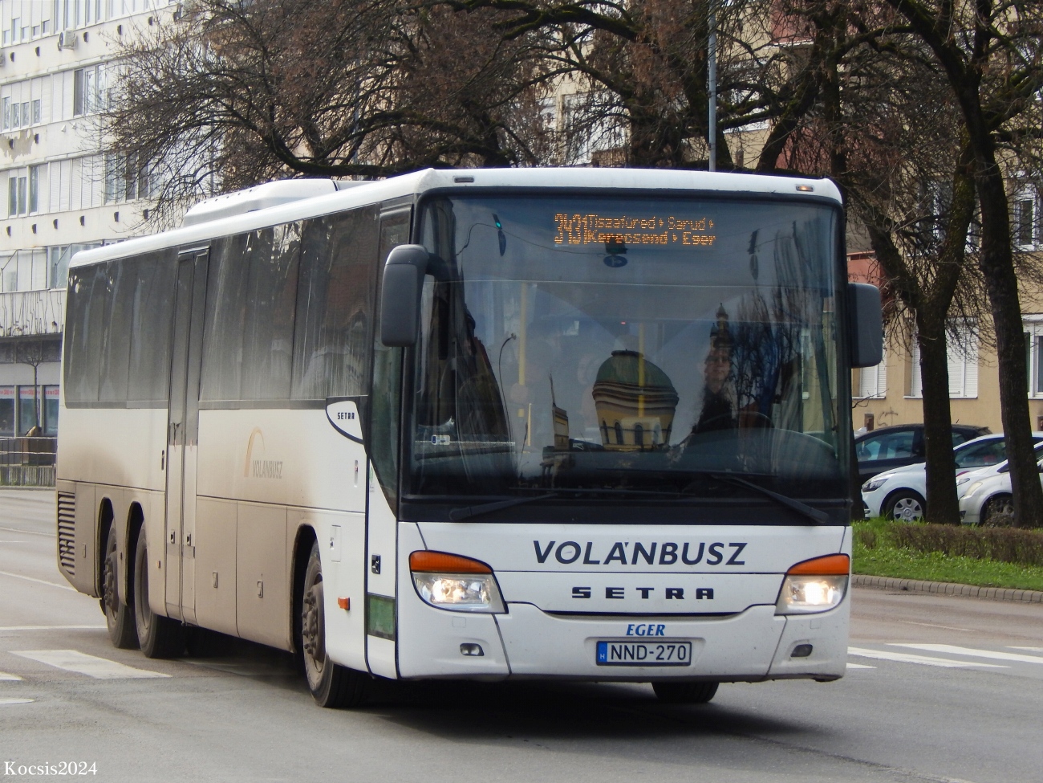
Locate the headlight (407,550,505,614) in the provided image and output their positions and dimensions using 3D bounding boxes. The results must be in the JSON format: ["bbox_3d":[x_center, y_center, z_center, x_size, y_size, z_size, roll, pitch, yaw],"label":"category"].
[{"bbox_3d":[-0.329,0.997,25.624,0.490,0.347,0.251,1,0,-13],"label":"headlight"}]

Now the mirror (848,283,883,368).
[{"bbox_3d":[1.864,-0.364,26.708,0.252,0.464,0.201,1,0,-13],"label":"mirror"}]

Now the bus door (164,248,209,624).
[{"bbox_3d":[-2.237,0.294,32.920,0.121,2.520,1.358,1,0,-13],"label":"bus door"}]

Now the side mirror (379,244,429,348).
[{"bbox_3d":[-0.610,-0.497,25.401,0.246,0.536,0.211,1,0,-13],"label":"side mirror"}]

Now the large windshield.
[{"bbox_3d":[0.615,-0.192,25.904,2.394,1.715,0.392,1,0,-13],"label":"large windshield"}]

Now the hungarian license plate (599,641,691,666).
[{"bbox_3d":[0.647,1.378,25.674,0.522,0.118,0.022,1,0,-13],"label":"hungarian license plate"}]

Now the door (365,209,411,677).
[{"bbox_3d":[-0.702,0.272,26.161,0.131,2.530,0.795,1,0,-13],"label":"door"}]

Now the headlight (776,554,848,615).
[{"bbox_3d":[1.558,1.022,26.051,0.490,0.347,0.251,1,0,-13],"label":"headlight"}]

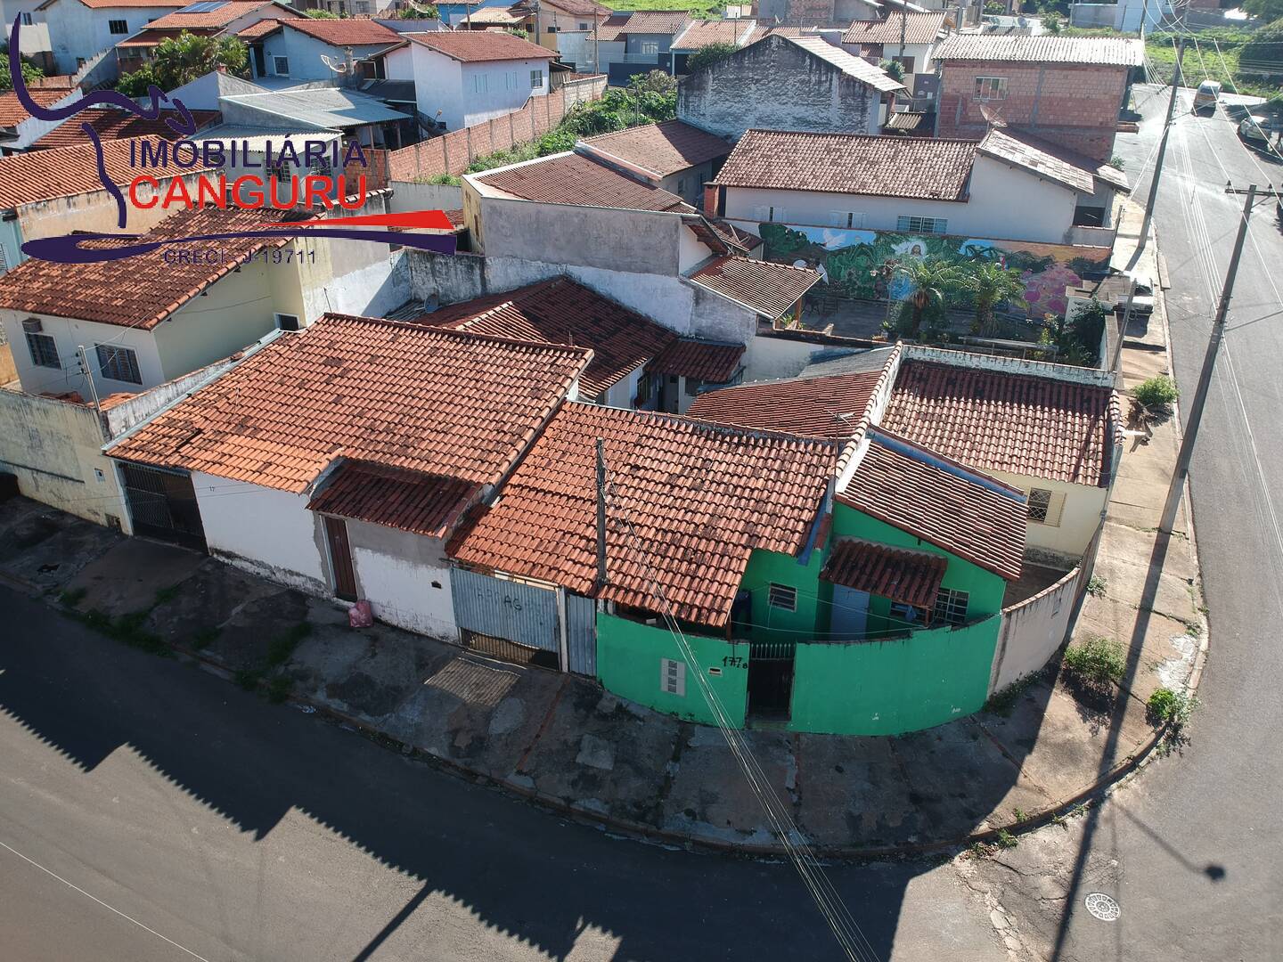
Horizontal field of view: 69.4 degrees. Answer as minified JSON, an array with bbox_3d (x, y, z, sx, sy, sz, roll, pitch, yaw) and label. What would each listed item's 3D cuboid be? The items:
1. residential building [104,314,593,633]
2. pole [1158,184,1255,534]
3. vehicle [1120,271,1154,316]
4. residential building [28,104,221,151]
[{"bbox_3d":[-7.753,-0.721,24.511,11.200,5.000,7.000,11,28,22],"label":"residential building"},{"bbox_3d":[14.139,-2.717,23.218,0.330,8.950,0.330,11,28,22],"label":"pole"},{"bbox_3d":[21.875,-8.593,41.099,1.650,1.460,3.900,11,28,22],"label":"vehicle"},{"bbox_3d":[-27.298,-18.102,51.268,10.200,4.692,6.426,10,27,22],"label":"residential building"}]

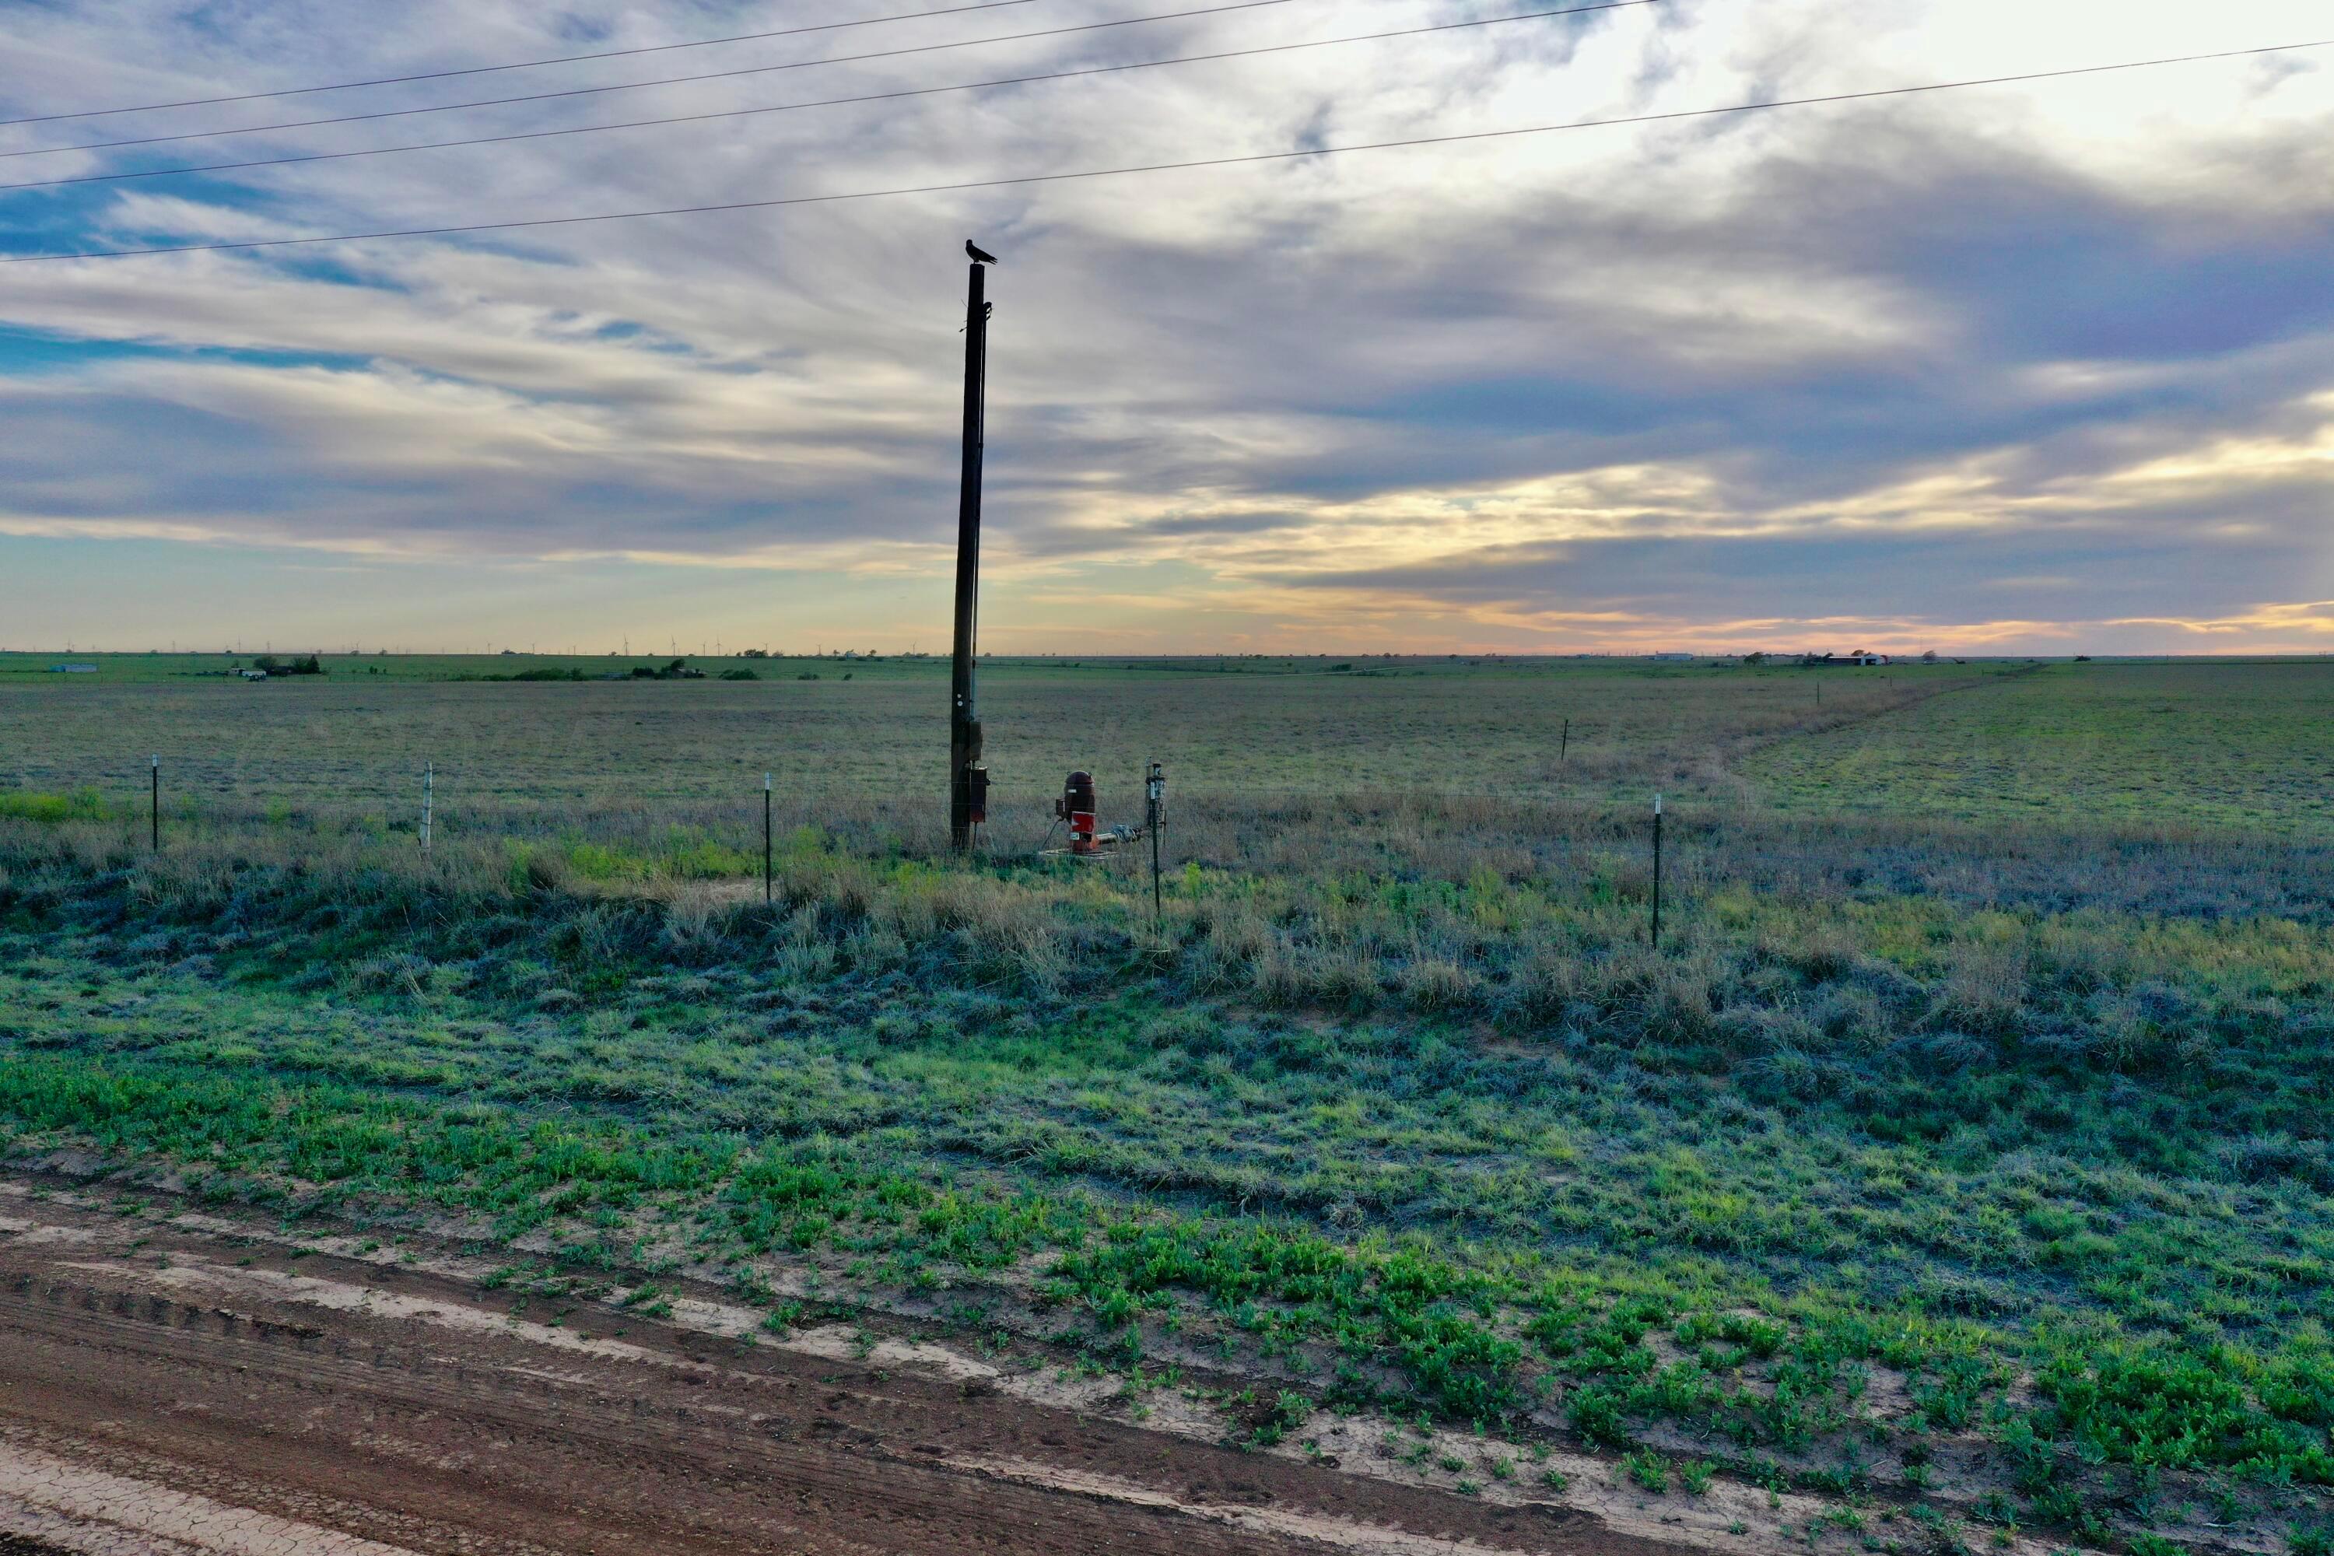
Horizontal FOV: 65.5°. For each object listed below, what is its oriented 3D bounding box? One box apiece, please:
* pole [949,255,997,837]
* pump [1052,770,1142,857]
[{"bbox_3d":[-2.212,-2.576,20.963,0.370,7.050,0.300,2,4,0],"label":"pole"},{"bbox_3d":[-0.820,0.430,21.200,0.970,1.000,0.500,-1,4,-22],"label":"pump"}]

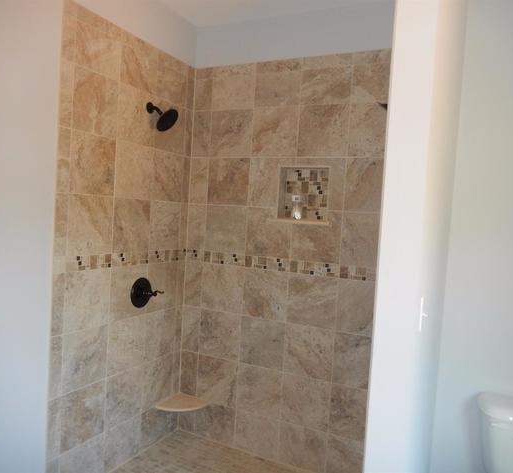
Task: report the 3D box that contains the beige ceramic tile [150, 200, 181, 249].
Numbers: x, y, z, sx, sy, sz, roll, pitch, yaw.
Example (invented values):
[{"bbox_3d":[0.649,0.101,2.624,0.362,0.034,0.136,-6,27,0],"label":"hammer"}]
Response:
[{"bbox_3d":[-0.577,-0.063,2.890,0.012,0.304,0.303,4,2,26],"label":"beige ceramic tile"}]

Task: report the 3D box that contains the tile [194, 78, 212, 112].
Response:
[{"bbox_3d":[-0.343,-0.928,3.015,0.130,0.202,0.011,5,3,27],"label":"tile"}]

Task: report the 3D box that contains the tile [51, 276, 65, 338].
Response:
[{"bbox_3d":[-0.953,0.329,2.185,0.012,0.297,0.067,4,2,26],"label":"tile"}]

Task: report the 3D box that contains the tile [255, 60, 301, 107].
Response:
[{"bbox_3d":[0.130,-0.929,2.785,0.303,0.279,0.013,5,3,26],"label":"tile"}]

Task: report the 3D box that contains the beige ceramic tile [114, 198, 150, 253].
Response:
[{"bbox_3d":[-0.712,-0.060,2.615,0.012,0.304,0.303,4,2,26],"label":"beige ceramic tile"}]

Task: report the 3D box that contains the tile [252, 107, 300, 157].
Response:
[{"bbox_3d":[0.116,-0.640,2.810,0.303,0.304,0.012,4,2,26],"label":"tile"}]

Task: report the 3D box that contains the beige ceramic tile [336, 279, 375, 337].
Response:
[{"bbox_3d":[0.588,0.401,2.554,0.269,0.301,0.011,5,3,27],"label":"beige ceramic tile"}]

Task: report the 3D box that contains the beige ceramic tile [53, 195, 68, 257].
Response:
[{"bbox_3d":[-0.928,-0.057,2.159,0.010,0.302,0.072,5,3,26],"label":"beige ceramic tile"}]

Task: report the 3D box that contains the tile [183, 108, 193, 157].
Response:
[{"bbox_3d":[-0.457,-0.682,3.040,0.012,0.304,0.075,4,2,26],"label":"tile"}]

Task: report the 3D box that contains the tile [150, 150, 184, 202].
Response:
[{"bbox_3d":[-0.553,-0.371,2.869,0.010,0.302,0.302,5,3,26],"label":"tile"}]

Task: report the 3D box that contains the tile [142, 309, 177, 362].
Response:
[{"bbox_3d":[-0.616,0.626,2.903,0.013,0.302,0.293,5,3,26],"label":"tile"}]

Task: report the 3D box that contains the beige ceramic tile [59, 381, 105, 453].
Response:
[{"bbox_3d":[-0.905,0.936,2.369,0.013,0.299,0.296,5,3,26],"label":"beige ceramic tile"}]

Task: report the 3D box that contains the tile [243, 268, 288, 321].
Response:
[{"bbox_3d":[0.055,0.361,2.840,0.303,0.303,0.013,5,3,26],"label":"tile"}]

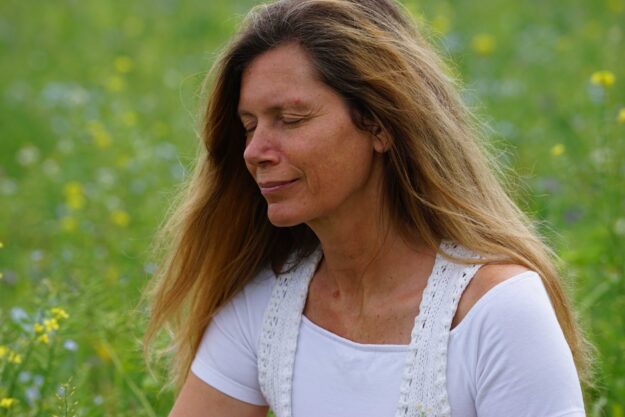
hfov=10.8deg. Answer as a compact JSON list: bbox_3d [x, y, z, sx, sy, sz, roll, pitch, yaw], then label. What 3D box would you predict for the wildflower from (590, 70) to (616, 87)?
[{"bbox_3d":[0.386,-0.172,4.400,0.031,0.020,0.027,0,8,0],"label":"wildflower"}]

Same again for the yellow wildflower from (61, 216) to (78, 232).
[{"bbox_3d":[-0.366,0.024,5.000,0.024,0.022,0.022,0,8,0],"label":"yellow wildflower"}]

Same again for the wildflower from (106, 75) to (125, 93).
[{"bbox_3d":[-0.374,-0.237,6.300,0.031,0.031,0.028,0,8,0],"label":"wildflower"}]

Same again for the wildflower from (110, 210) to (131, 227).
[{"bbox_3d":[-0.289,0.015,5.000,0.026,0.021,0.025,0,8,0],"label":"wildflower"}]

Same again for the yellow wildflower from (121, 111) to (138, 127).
[{"bbox_3d":[-0.326,-0.160,5.900,0.029,0.026,0.026,0,8,0],"label":"yellow wildflower"}]

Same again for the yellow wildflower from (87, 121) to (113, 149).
[{"bbox_3d":[-0.366,-0.127,5.700,0.040,0.043,0.036,0,8,0],"label":"yellow wildflower"}]

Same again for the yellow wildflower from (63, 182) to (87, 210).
[{"bbox_3d":[-0.373,-0.020,5.200,0.034,0.042,0.030,0,8,0],"label":"yellow wildflower"}]

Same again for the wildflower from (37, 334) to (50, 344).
[{"bbox_3d":[-0.296,0.144,3.650,0.015,0.012,0.015,0,8,0],"label":"wildflower"}]

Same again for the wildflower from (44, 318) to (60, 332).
[{"bbox_3d":[-0.274,0.123,3.500,0.016,0.014,0.014,0,8,0],"label":"wildflower"}]

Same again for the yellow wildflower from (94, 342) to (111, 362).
[{"bbox_3d":[-0.260,0.178,4.100,0.018,0.022,0.018,0,8,0],"label":"yellow wildflower"}]

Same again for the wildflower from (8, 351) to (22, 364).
[{"bbox_3d":[-0.327,0.164,3.650,0.015,0.015,0.015,0,8,0],"label":"wildflower"}]

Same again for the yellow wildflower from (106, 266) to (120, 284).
[{"bbox_3d":[-0.276,0.093,4.600,0.018,0.022,0.018,0,8,0],"label":"yellow wildflower"}]

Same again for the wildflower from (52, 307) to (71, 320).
[{"bbox_3d":[-0.266,0.111,3.500,0.020,0.014,0.015,0,8,0],"label":"wildflower"}]

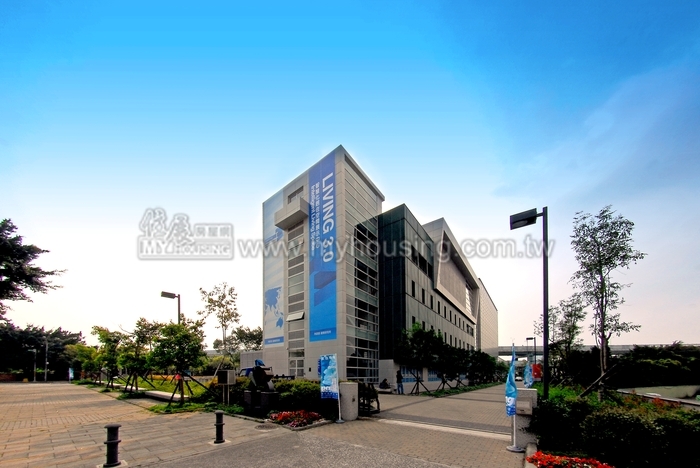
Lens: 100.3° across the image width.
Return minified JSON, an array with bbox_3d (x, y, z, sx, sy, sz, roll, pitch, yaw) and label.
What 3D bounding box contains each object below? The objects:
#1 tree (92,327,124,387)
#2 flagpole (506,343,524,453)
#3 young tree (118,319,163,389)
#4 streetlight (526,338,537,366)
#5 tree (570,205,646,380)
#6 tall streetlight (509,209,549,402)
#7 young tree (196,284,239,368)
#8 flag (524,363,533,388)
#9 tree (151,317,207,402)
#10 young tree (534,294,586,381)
[{"bbox_3d":[-22.338,11.377,27.000,3.000,5.700,2.900,0,-11,0],"label":"tree"},{"bbox_3d":[3.345,3.305,5.900,0.370,2.200,0.370,-7,-13,31],"label":"flagpole"},{"bbox_3d":[-15.072,8.705,21.000,3.100,5.200,3.000,0,-11,0],"label":"young tree"},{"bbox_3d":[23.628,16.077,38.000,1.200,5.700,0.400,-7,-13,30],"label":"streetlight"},{"bbox_3d":[10.627,2.734,12.000,3.100,7.800,3.000,0,-11,0],"label":"tree"},{"bbox_3d":[5.180,2.129,8.400,1.000,6.000,0.400,-7,-10,39],"label":"tall streetlight"},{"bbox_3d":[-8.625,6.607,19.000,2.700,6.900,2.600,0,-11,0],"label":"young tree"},{"bbox_3d":[10.291,8.144,16.800,0.500,1.450,0.200,-7,-13,31],"label":"flag"},{"bbox_3d":[-8.519,6.334,14.500,2.800,4.200,2.700,0,-11,0],"label":"tree"},{"bbox_3d":[16.586,8.273,23.000,4.000,7.000,3.700,0,-11,0],"label":"young tree"}]

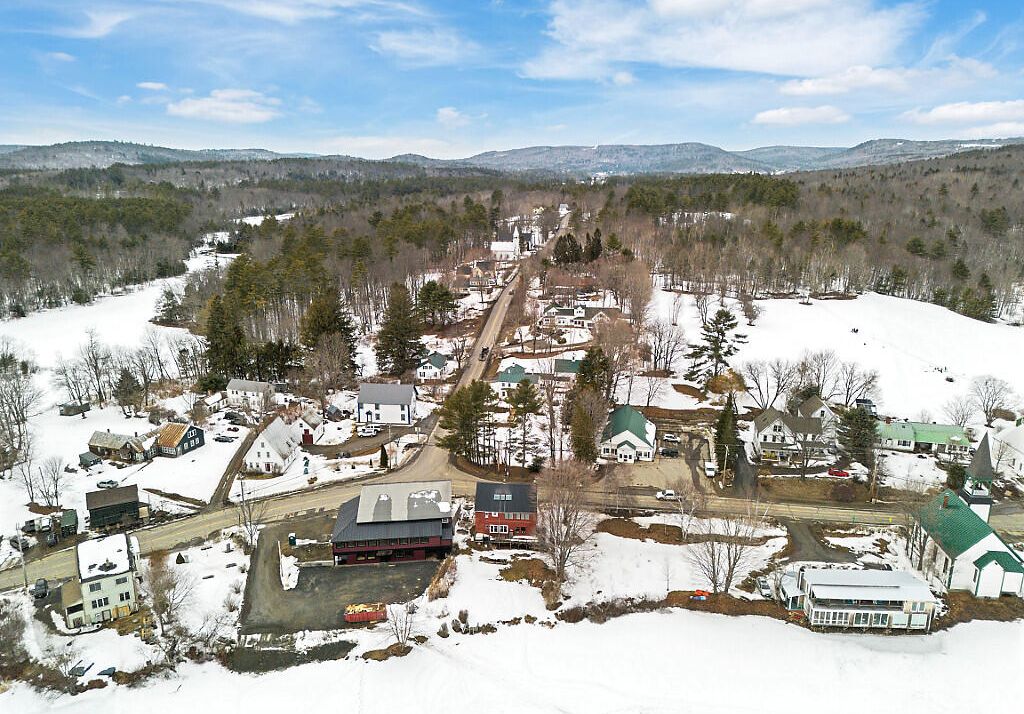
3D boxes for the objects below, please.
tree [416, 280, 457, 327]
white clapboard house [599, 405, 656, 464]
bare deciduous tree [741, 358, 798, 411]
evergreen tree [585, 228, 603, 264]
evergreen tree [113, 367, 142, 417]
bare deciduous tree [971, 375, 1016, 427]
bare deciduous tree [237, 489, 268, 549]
[{"bbox_3d":[-33.140,-23.880,312.210,17.000,20.520,14.500,0,15,0],"label":"tree"},{"bbox_3d":[30.570,19.830,184.120,13.440,7.620,21.590,3,15,12],"label":"white clapboard house"},{"bbox_3d":[75.390,8.570,207.870,16.980,17.390,16.130,0,14,0],"label":"bare deciduous tree"},{"bbox_3d":[58.740,-79.920,511.750,12.970,26.460,9.730,0,14,0],"label":"evergreen tree"},{"bbox_3d":[-111.801,10.269,206.985,8.800,14.963,8.600,0,15,0],"label":"evergreen tree"},{"bbox_3d":[132.239,11.996,194.814,9.800,14.350,9.800,10,17,34],"label":"bare deciduous tree"},{"bbox_3d":[-49.530,31.080,135.510,6.110,12.120,5.800,0,14,0],"label":"bare deciduous tree"}]

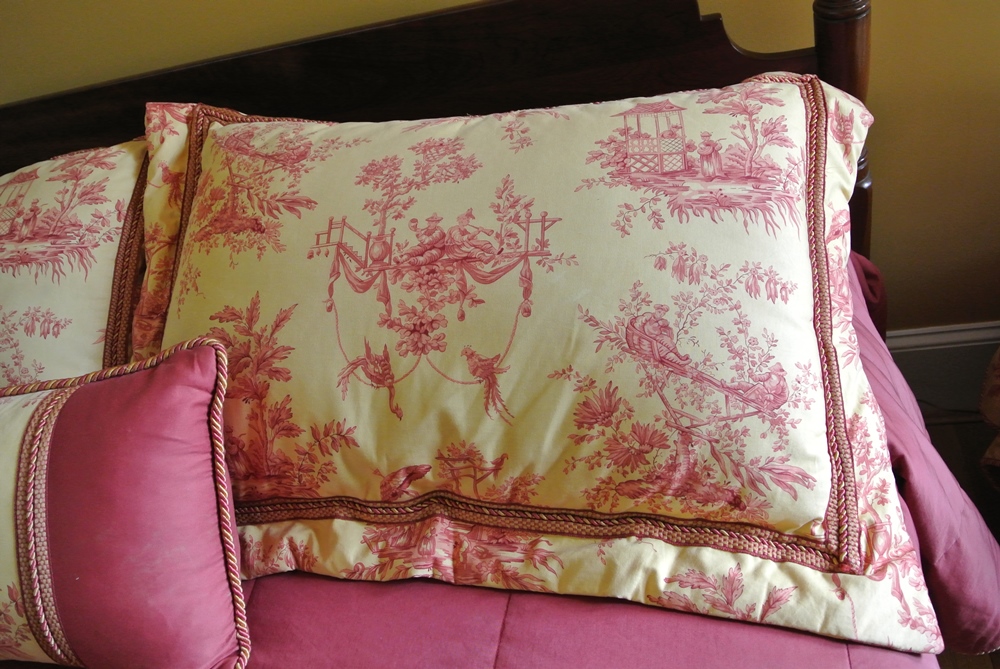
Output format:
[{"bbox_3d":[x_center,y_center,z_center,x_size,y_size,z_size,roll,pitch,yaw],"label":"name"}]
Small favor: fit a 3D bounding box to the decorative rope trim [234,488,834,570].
[{"bbox_3d":[-0.014,0.185,0.805,0.650,0.050,0.035,1,3,12],"label":"decorative rope trim"}]

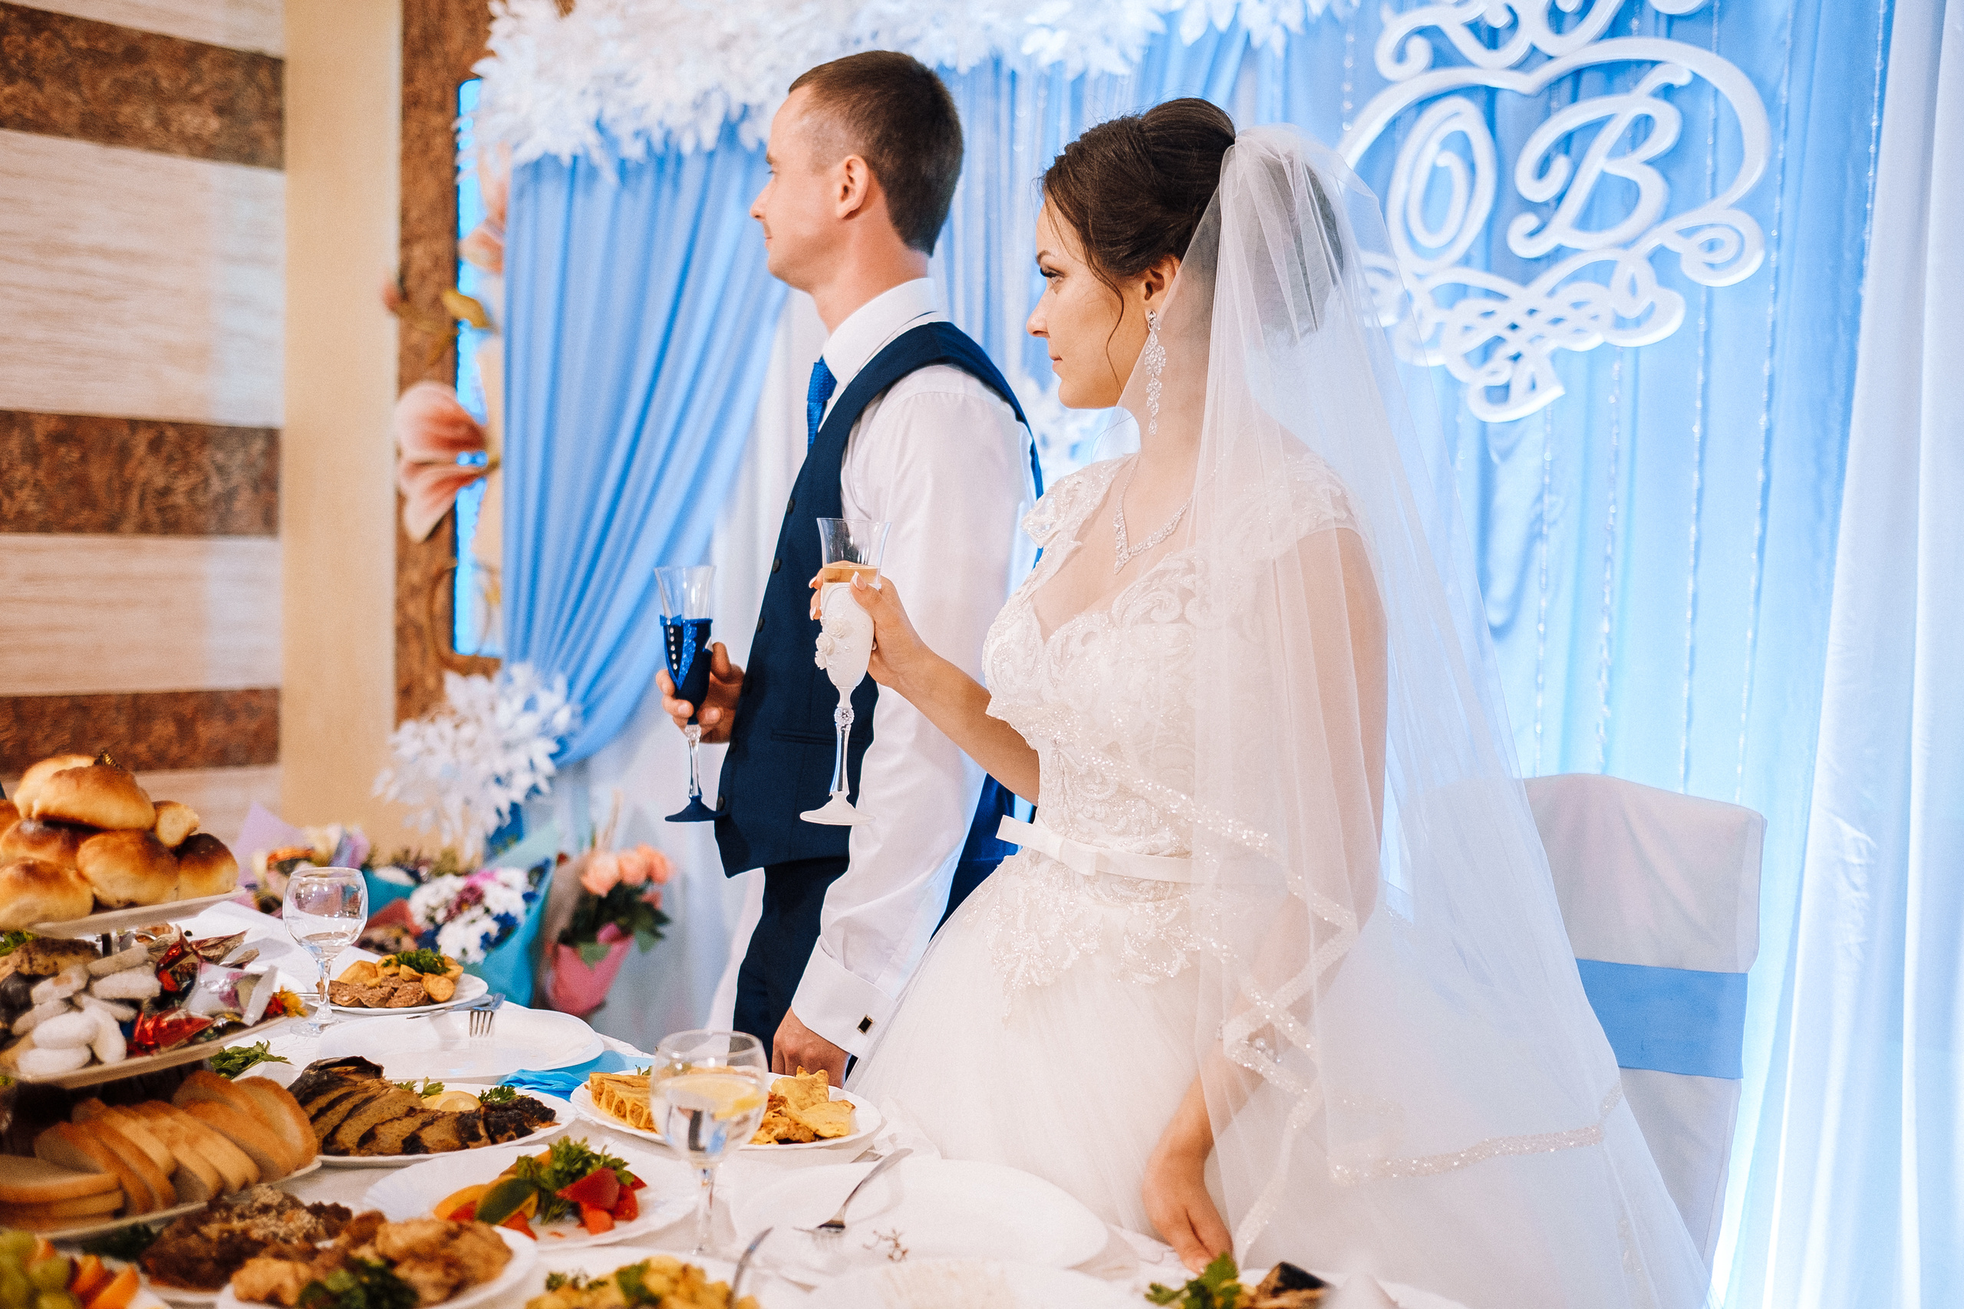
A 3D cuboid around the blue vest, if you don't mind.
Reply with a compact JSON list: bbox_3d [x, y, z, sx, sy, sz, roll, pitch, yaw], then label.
[{"bbox_3d":[-0.106,-0.054,1.950,0.310,0.570,0.420,1,4,-15],"label":"blue vest"}]

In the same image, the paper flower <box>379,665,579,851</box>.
[{"bbox_3d":[-1.218,0.253,4.600,0.420,0.460,0.480,-2,5,-44],"label":"paper flower"}]

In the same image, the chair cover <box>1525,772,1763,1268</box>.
[{"bbox_3d":[0.585,0.666,2.219,0.450,1.000,0.520,5,5,40],"label":"chair cover"}]

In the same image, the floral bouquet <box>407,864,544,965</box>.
[{"bbox_3d":[-0.914,0.478,3.450,0.270,0.240,0.250,2,3,0],"label":"floral bouquet"}]

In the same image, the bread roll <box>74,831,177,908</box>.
[{"bbox_3d":[-0.659,0.165,1.470,0.080,0.060,0.080,2,3,0],"label":"bread roll"}]

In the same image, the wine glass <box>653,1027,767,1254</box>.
[{"bbox_3d":[-0.203,0.362,1.430,0.083,0.164,0.083,2,3,0],"label":"wine glass"}]

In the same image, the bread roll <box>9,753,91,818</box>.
[{"bbox_3d":[-0.737,0.107,1.530,0.090,0.052,0.078,2,3,0],"label":"bread roll"}]

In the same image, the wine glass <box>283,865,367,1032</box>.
[{"bbox_3d":[-0.694,0.310,2.020,0.088,0.171,0.088,2,3,0],"label":"wine glass"}]

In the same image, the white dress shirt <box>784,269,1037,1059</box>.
[{"bbox_3d":[-0.102,-0.012,1.949,0.330,0.750,0.500,1,4,-15],"label":"white dress shirt"}]

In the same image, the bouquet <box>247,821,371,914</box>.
[{"bbox_3d":[-1.342,0.432,3.800,0.270,0.240,0.250,2,3,0],"label":"bouquet"}]

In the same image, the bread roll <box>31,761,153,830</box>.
[{"bbox_3d":[-0.685,0.109,1.470,0.092,0.054,0.078,2,3,0],"label":"bread roll"}]

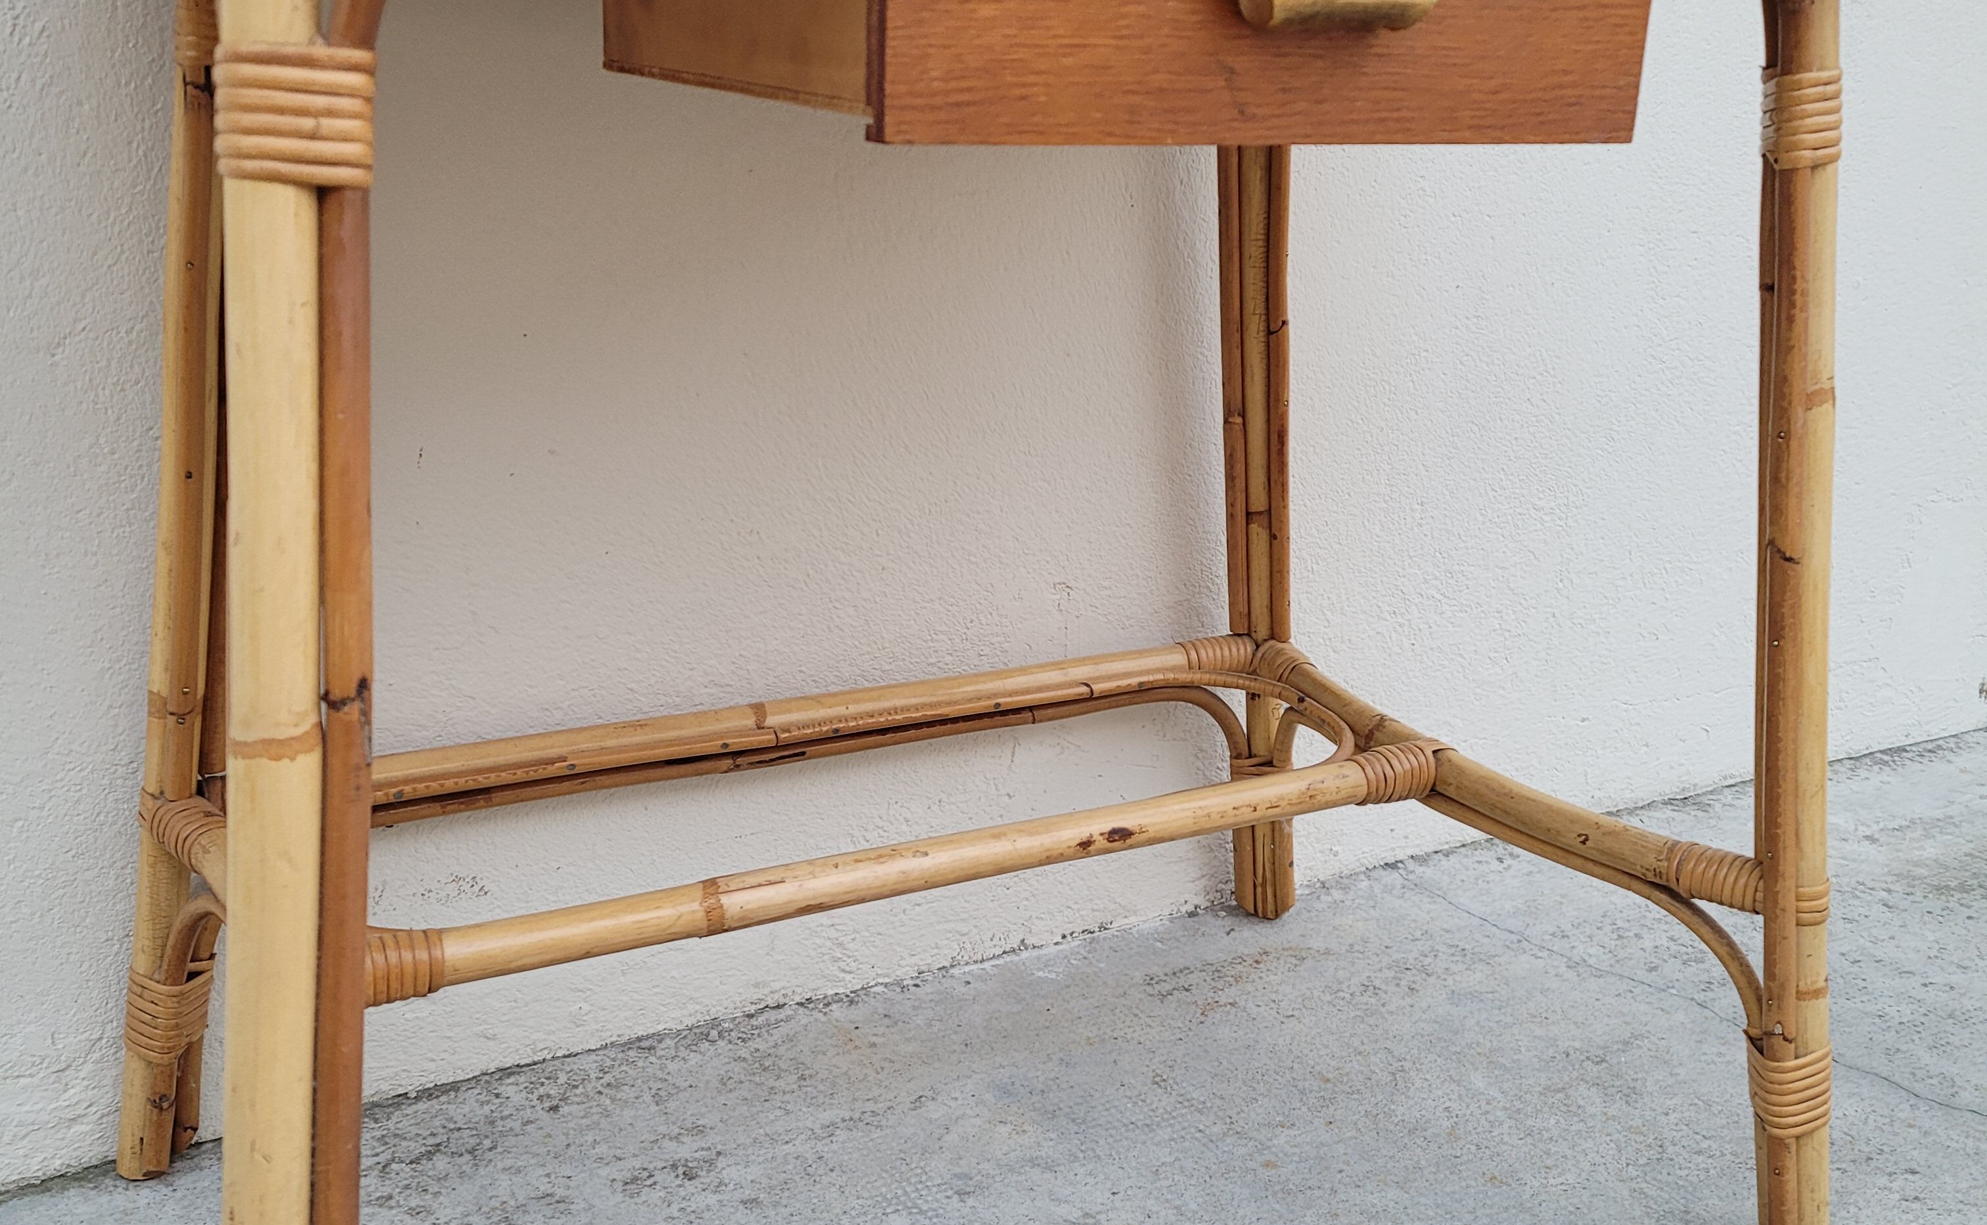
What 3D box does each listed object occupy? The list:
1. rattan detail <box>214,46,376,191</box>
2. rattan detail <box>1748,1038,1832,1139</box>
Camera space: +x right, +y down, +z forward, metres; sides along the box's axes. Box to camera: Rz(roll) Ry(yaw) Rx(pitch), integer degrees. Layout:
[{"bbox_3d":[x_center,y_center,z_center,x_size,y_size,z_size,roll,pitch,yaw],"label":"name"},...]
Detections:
[{"bbox_3d":[-0.220,-0.153,0.623,0.048,0.042,0.048,-1,11,-30],"label":"rattan detail"},{"bbox_3d":[0.424,0.252,1.064,0.047,0.043,0.047,-13,16,-26],"label":"rattan detail"}]

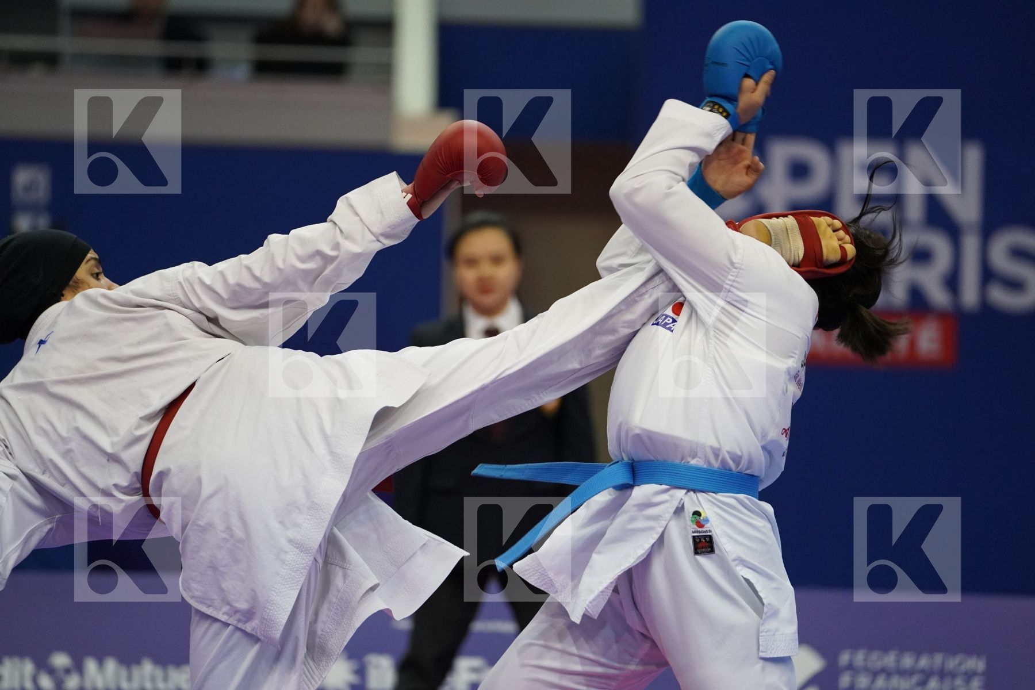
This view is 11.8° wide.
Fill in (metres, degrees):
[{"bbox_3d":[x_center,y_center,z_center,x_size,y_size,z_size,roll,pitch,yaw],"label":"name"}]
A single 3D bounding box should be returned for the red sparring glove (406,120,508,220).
[{"bbox_3d":[-0.104,-0.290,8.500,0.190,0.128,0.125,-45,0,0],"label":"red sparring glove"}]

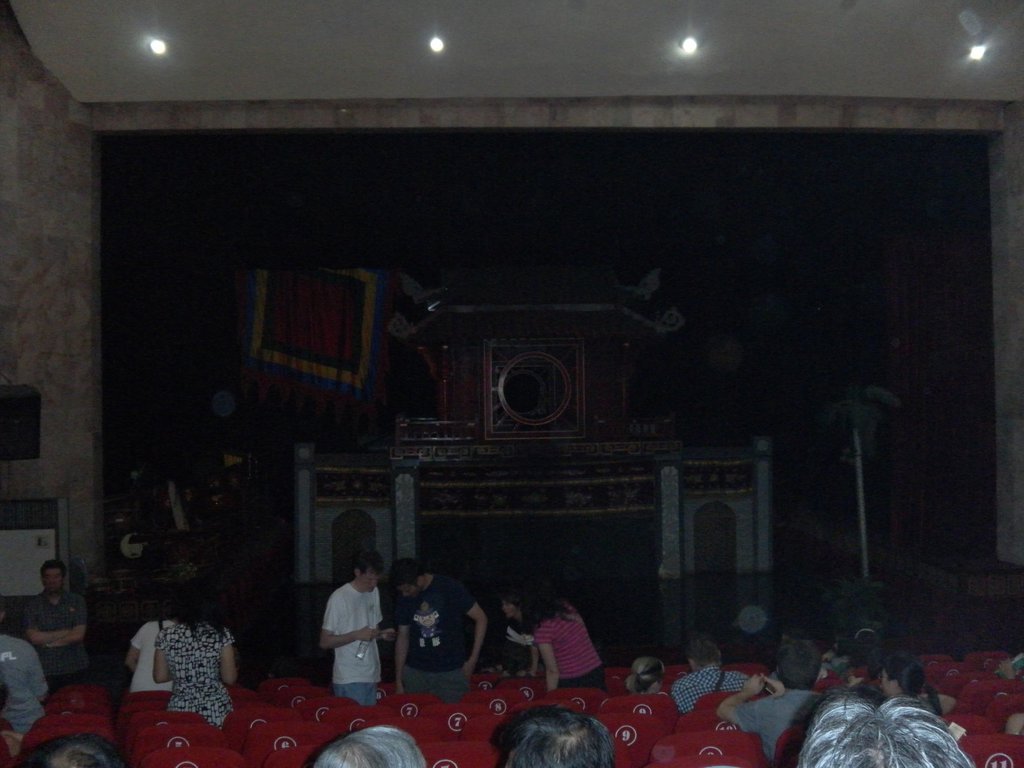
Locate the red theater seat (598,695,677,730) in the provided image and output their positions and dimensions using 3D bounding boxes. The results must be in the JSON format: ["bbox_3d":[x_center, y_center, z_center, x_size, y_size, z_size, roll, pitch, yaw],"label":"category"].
[{"bbox_3d":[0.747,2.309,6.373,0.510,0.920,0.580,-1,-1,-7],"label":"red theater seat"}]

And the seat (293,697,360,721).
[{"bbox_3d":[-1.224,2.503,7.024,0.510,0.920,0.580,-1,-1,-1],"label":"seat"}]

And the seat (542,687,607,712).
[{"bbox_3d":[0.416,2.479,7.128,0.510,0.920,0.580,-1,-1,-6],"label":"seat"}]

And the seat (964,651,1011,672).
[{"bbox_3d":[4.034,2.704,9.006,0.530,0.880,0.580,-1,-1,-3],"label":"seat"}]

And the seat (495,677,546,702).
[{"bbox_3d":[0.100,2.637,7.888,0.510,0.920,0.580,-1,-1,-5],"label":"seat"}]

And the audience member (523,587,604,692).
[{"bbox_3d":[0.384,2.189,7.363,0.600,1.479,0.480,-1,-1,6],"label":"audience member"}]

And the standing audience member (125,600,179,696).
[{"bbox_3d":[-2.572,2.350,7.636,0.450,1.530,0.360,-1,-1,5],"label":"standing audience member"}]

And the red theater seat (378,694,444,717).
[{"bbox_3d":[-0.672,2.491,7.043,0.510,0.920,0.580,-1,-1,-3],"label":"red theater seat"}]

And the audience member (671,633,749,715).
[{"bbox_3d":[1.184,2.065,6.169,0.500,1.200,0.700,-1,-1,-9],"label":"audience member"}]

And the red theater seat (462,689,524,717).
[{"bbox_3d":[-0.120,2.395,6.836,0.530,0.880,0.580,-1,-1,-3],"label":"red theater seat"}]

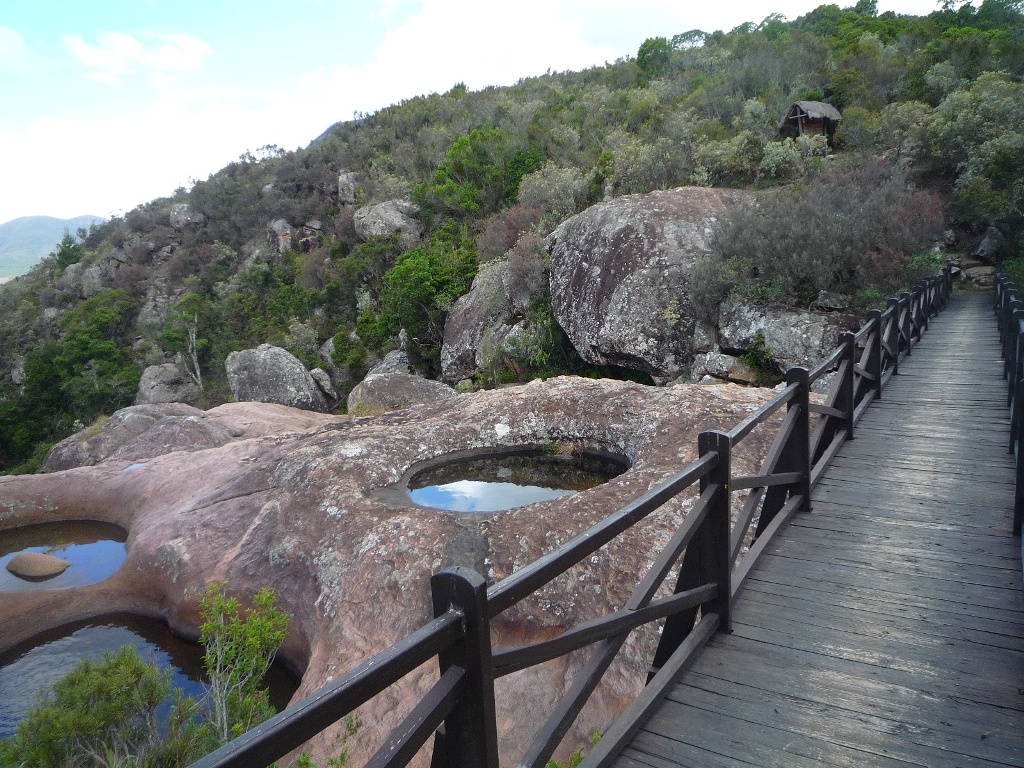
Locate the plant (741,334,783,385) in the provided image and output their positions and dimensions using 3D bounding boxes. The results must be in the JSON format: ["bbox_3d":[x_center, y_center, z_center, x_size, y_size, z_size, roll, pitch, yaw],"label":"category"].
[{"bbox_3d":[4.384,-0.436,13.000,0.720,0.950,0.650,-1,7,19],"label":"plant"}]

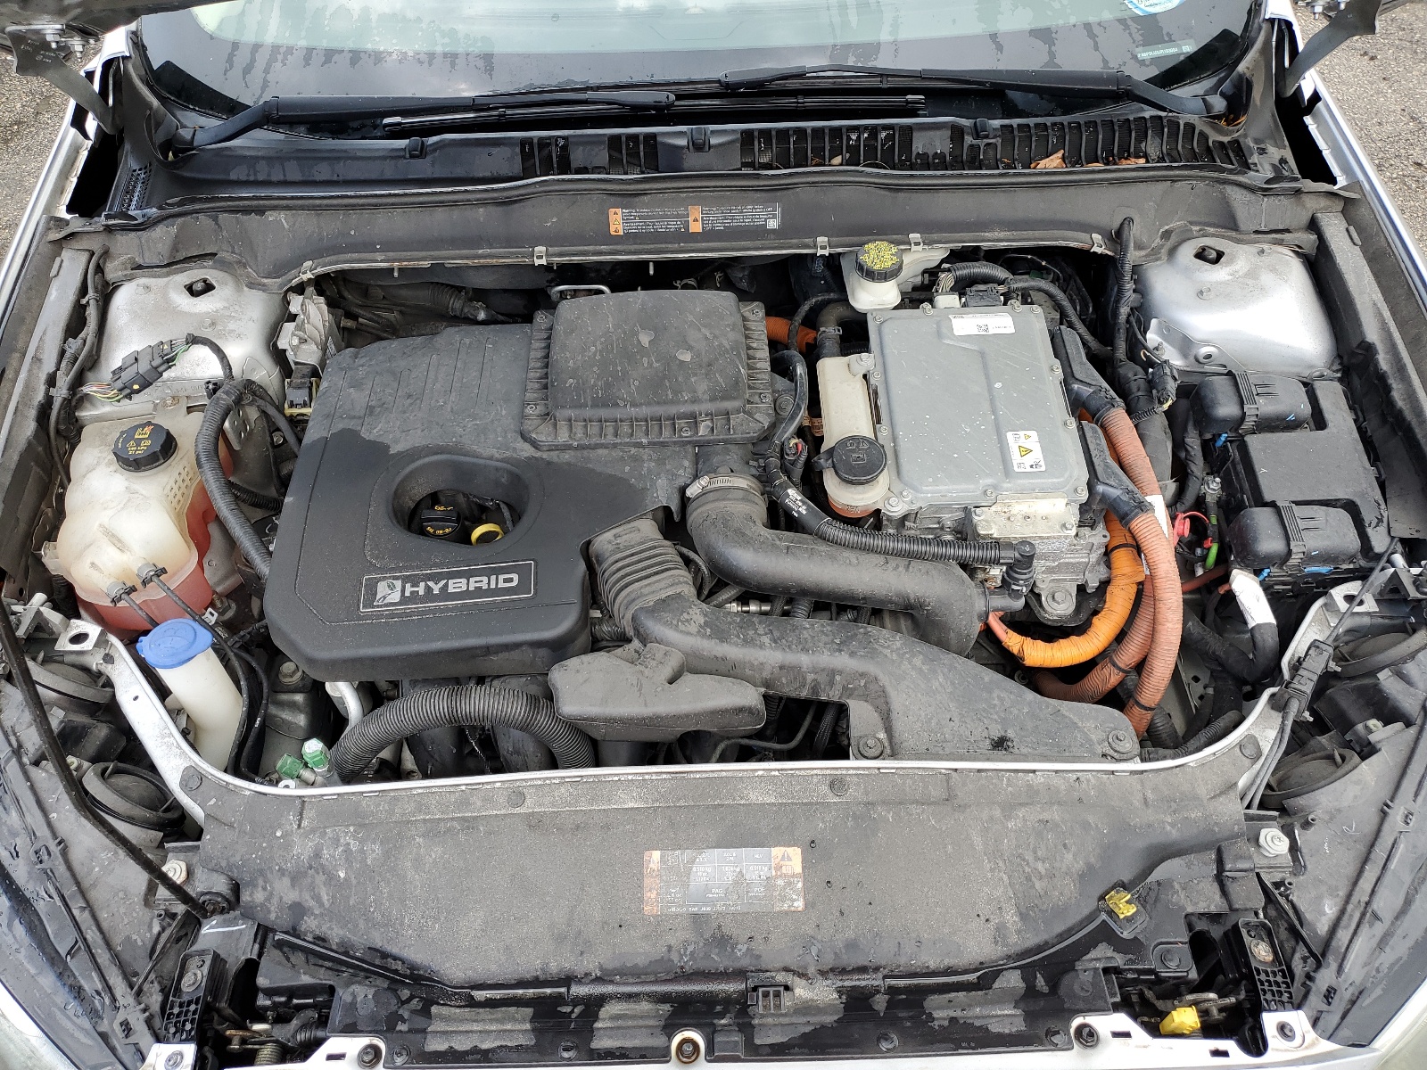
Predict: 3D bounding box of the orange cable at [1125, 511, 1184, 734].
[{"bbox_3d":[0.441,0.085,1.070,0.062,0.150,0.190,-1,54,0],"label":"orange cable"}]

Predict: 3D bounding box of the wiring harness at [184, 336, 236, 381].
[{"bbox_3d":[-0.531,-0.186,1.130,0.050,0.035,0.050,-1,54,0],"label":"wiring harness"}]

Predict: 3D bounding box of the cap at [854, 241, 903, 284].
[{"bbox_3d":[0.183,-0.302,1.188,0.052,0.021,0.052,0,51,1],"label":"cap"}]

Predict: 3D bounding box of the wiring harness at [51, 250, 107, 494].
[{"bbox_3d":[-0.694,-0.182,1.170,0.055,0.120,0.260,-1,54,0],"label":"wiring harness"}]

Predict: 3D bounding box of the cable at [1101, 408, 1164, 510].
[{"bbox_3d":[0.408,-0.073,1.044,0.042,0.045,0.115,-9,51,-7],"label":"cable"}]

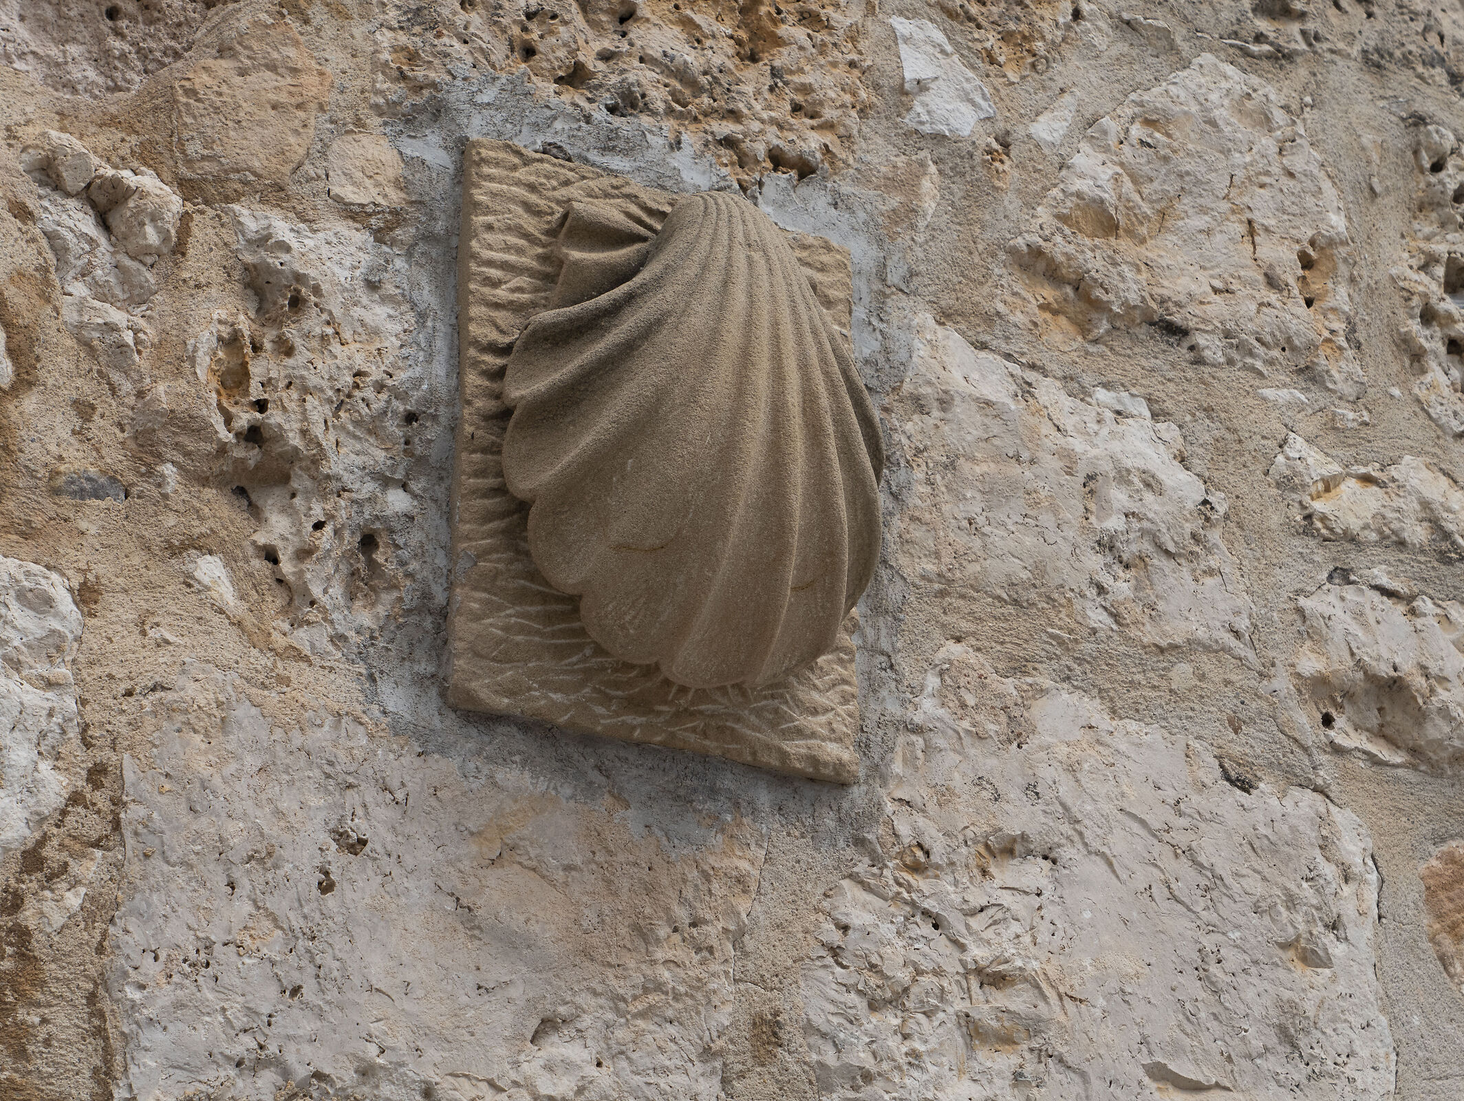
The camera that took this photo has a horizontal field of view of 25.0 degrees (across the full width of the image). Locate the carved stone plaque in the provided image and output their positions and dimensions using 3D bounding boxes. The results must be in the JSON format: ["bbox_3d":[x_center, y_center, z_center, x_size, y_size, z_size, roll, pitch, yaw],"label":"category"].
[{"bbox_3d":[-0.030,-0.073,2.249,0.312,0.402,0.100,12,-24,-29],"label":"carved stone plaque"}]

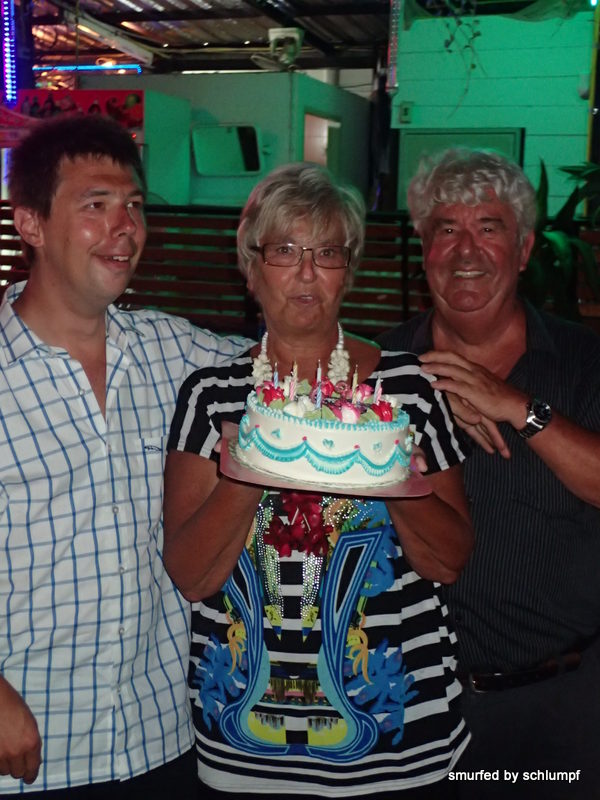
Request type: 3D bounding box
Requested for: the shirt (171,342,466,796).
[{"bbox_3d":[0.024,0.250,1.770,0.465,0.660,0.290,3,11,12],"label":"shirt"}]

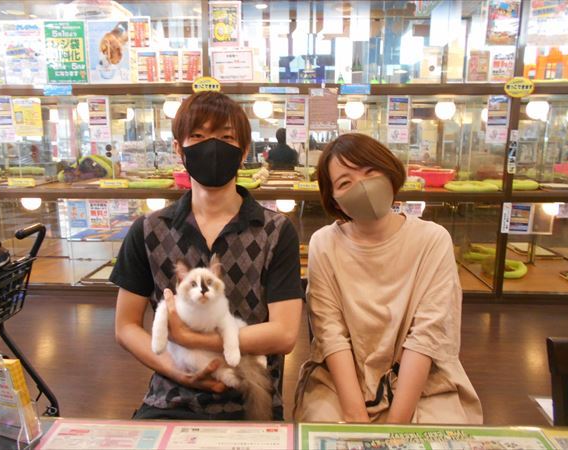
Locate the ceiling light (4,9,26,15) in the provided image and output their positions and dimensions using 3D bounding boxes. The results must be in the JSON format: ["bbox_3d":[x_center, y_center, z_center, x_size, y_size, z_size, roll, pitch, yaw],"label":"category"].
[{"bbox_3d":[-3.453,-2.745,5.796,0.280,0.060,0.280,0,11,0],"label":"ceiling light"}]

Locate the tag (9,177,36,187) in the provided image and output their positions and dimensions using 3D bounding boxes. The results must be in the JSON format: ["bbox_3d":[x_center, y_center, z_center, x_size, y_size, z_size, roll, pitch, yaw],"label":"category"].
[{"bbox_3d":[-1.966,-0.327,3.388,0.205,0.065,0.012,0,11,2],"label":"tag"}]

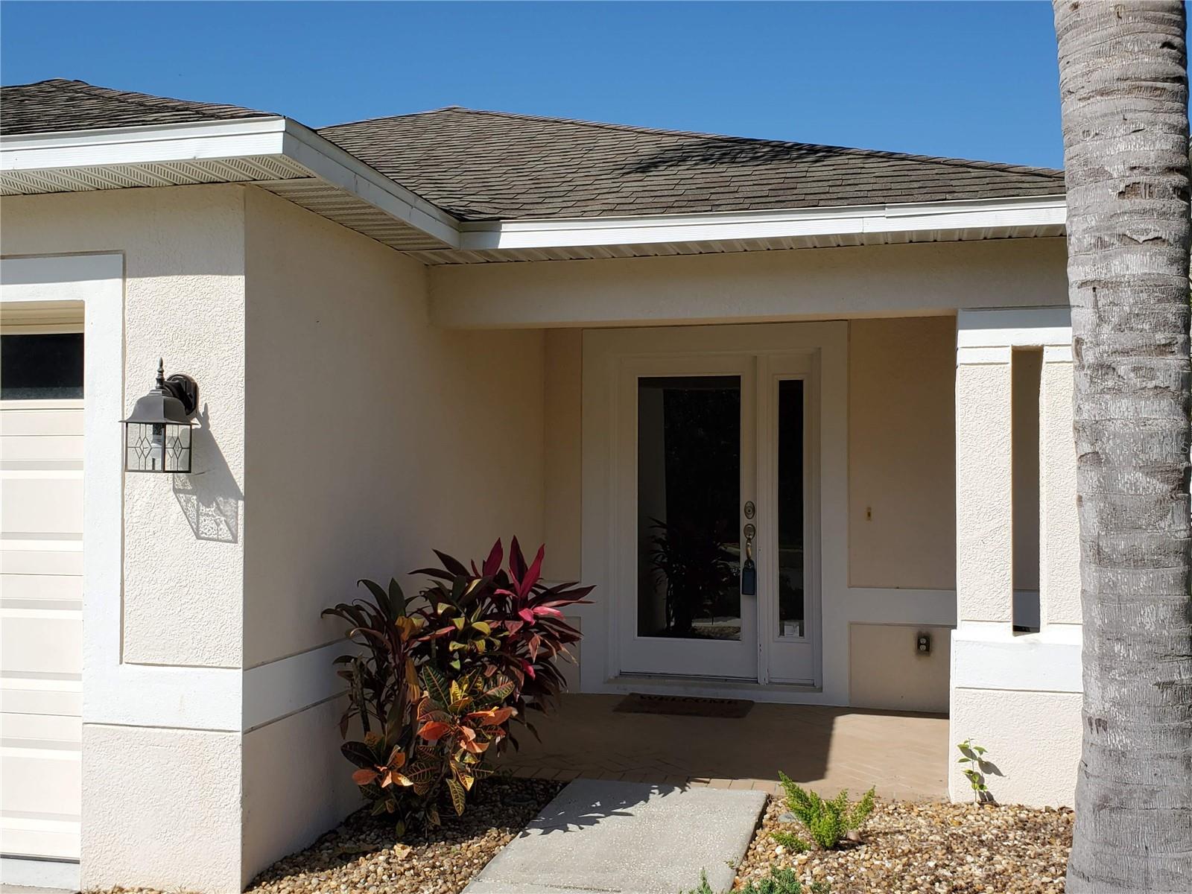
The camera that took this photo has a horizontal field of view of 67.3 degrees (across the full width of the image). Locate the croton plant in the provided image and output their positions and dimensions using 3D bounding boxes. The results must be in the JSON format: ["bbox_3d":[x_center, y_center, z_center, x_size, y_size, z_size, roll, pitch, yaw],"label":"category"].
[{"bbox_3d":[-0.595,0.990,3.900,1.060,1.140,0.850,0,-1,12],"label":"croton plant"}]

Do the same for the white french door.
[{"bbox_3d":[0.725,0.405,5.550,1.290,2.100,0.160,0,-1,12],"label":"white french door"}]

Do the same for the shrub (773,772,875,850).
[{"bbox_3d":[0.905,1.415,3.550,0.400,0.270,0.340,0,-1,12],"label":"shrub"}]

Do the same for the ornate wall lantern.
[{"bbox_3d":[-1.495,-0.106,3.118,0.180,0.395,0.226,0,-1,12],"label":"ornate wall lantern"}]

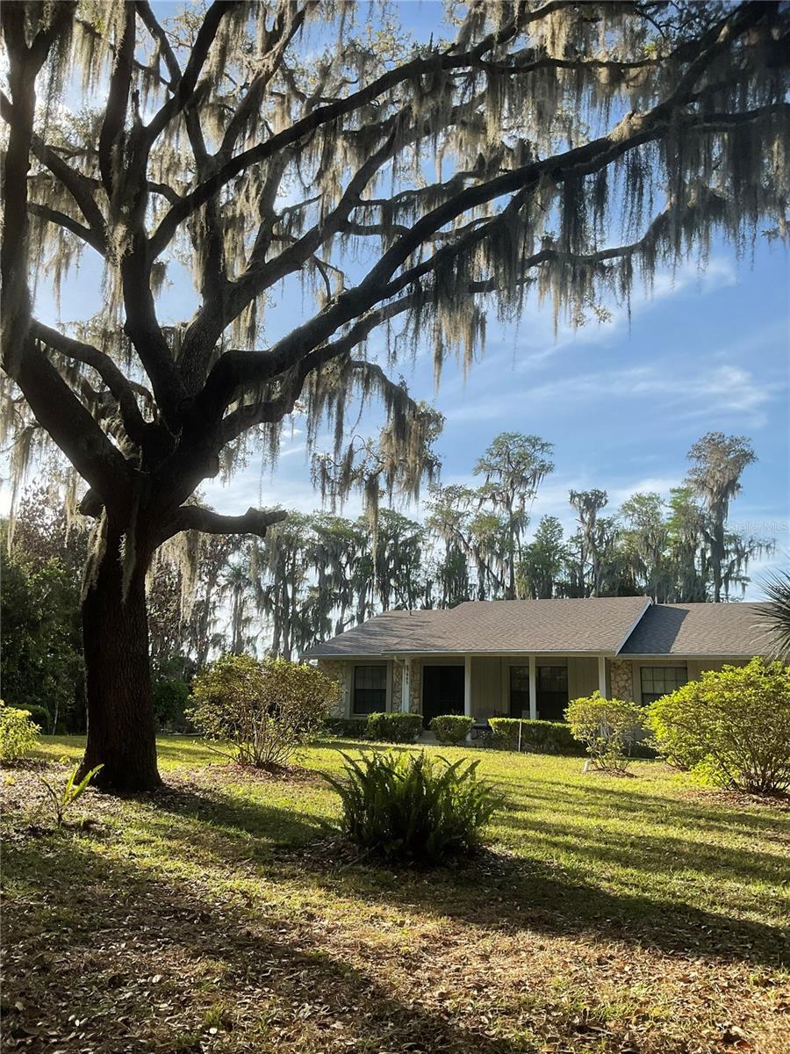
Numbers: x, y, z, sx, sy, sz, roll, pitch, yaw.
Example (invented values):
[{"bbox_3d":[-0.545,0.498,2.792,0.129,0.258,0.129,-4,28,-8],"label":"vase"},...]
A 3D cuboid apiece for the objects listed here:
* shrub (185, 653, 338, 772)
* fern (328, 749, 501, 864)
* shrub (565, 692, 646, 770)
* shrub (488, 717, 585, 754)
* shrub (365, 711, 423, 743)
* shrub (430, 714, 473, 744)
[{"bbox_3d":[-2.597,3.645,17.802,2.950,2.150,2.700,1,-11,0],"label":"shrub"},{"bbox_3d":[0.190,2.744,8.987,1.700,0.930,1.550,1,-11,0],"label":"fern"},{"bbox_3d":[4.291,4.196,18.243,1.600,1.520,1.500,1,-11,0],"label":"shrub"},{"bbox_3d":[3.661,5.315,22.680,2.400,0.850,0.900,-4,-12,24],"label":"shrub"},{"bbox_3d":[-0.004,5.602,24.780,1.420,0.850,0.950,-4,-12,24],"label":"shrub"},{"bbox_3d":[1.554,5.497,24.174,1.050,0.790,0.950,-4,-12,24],"label":"shrub"}]

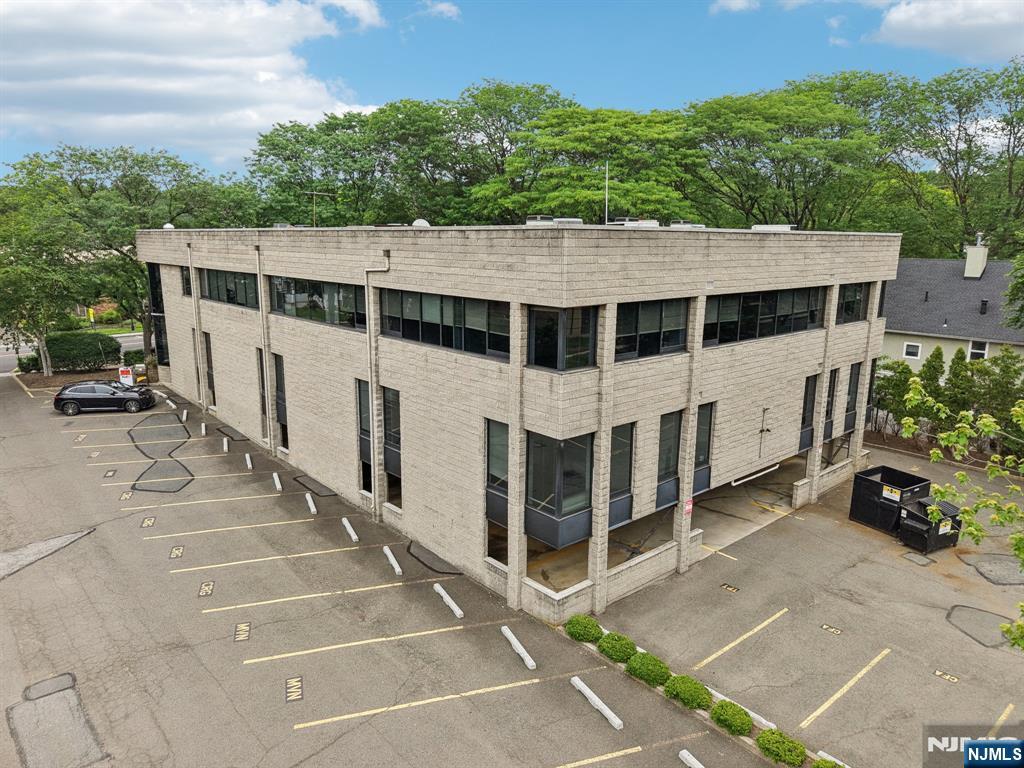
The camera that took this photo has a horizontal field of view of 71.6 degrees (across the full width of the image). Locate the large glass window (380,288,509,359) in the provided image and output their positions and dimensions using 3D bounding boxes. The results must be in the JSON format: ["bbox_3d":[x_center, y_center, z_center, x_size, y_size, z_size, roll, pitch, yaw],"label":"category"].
[{"bbox_3d":[-2.131,-1.917,21.295,0.120,1.600,6.850,-10,16,-41],"label":"large glass window"}]

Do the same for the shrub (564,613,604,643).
[{"bbox_3d":[1.862,6.269,18.292,0.950,0.620,1.000,0,12,0],"label":"shrub"}]

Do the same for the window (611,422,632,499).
[{"bbox_3d":[2.995,2.229,19.942,1.230,2.190,0.160,-10,15,-40],"label":"window"}]

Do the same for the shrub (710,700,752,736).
[{"bbox_3d":[4.707,7.084,15.102,0.720,0.660,0.900,-10,16,-41],"label":"shrub"}]

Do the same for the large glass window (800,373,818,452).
[{"bbox_3d":[11.305,1.137,27.196,1.230,2.930,0.180,-10,15,-40],"label":"large glass window"}]

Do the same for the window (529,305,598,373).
[{"bbox_3d":[1.316,-1.239,18.350,1.350,1.570,1.230,-10,16,-41],"label":"window"}]

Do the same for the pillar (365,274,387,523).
[{"bbox_3d":[-4.709,0.813,24.784,0.310,8.380,0.420,-10,15,-40],"label":"pillar"}]

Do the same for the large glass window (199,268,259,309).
[{"bbox_3d":[-13.320,-4.554,33.587,0.120,1.600,8.350,-10,16,-41],"label":"large glass window"}]

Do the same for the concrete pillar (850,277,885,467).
[{"bbox_3d":[14.919,-0.056,30.074,0.430,8.500,0.310,-10,15,-40],"label":"concrete pillar"}]

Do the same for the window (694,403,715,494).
[{"bbox_3d":[6.001,2.061,22.606,1.220,2.930,0.180,-10,15,-40],"label":"window"}]

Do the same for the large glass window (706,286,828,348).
[{"bbox_3d":[8.646,-2.399,24.006,8.420,1.600,0.120,-10,16,-41],"label":"large glass window"}]

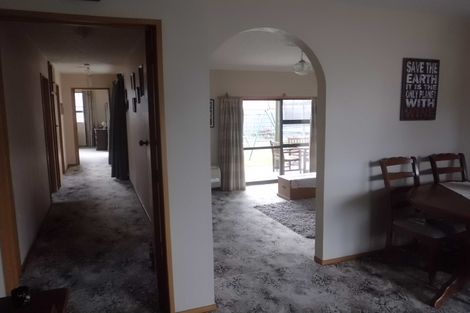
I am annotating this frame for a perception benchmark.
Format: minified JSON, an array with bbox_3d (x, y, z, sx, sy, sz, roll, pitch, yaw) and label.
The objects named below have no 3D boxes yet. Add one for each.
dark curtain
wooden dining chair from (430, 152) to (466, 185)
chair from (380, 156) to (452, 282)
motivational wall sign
[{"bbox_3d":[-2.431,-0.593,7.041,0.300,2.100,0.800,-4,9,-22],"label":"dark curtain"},{"bbox_3d":[2.207,0.511,3.245,0.450,0.980,0.550,-4,8,-18],"label":"wooden dining chair"},{"bbox_3d":[1.687,0.541,3.098,0.450,0.980,0.560,-4,8,-18],"label":"chair"},{"bbox_3d":[1.802,-0.644,3.303,0.450,0.590,0.025,-4,8,-18],"label":"motivational wall sign"}]

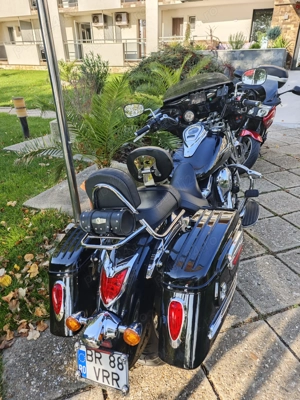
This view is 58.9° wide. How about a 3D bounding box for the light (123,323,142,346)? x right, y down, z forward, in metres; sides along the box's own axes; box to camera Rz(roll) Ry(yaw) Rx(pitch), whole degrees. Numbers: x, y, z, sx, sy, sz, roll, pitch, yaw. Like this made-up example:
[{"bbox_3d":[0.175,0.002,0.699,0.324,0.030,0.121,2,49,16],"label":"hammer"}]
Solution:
[{"bbox_3d":[-0.055,0.490,0.980,0.066,0.066,0.075,-4,23,29],"label":"light"}]

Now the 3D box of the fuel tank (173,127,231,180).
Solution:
[{"bbox_3d":[0.384,-0.343,1.980,0.350,0.260,0.560,2,27,27],"label":"fuel tank"}]

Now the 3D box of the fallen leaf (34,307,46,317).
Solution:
[{"bbox_3d":[-0.735,0.749,1.784,0.074,0.030,0.069,-11,30,-17],"label":"fallen leaf"}]

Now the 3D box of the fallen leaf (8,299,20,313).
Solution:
[{"bbox_3d":[-0.936,0.729,1.836,0.076,0.030,0.113,-13,31,-21],"label":"fallen leaf"}]

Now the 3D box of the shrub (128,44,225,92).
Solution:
[{"bbox_3d":[0.706,-3.314,7.076,2.400,1.400,2.000,1,27,5],"label":"shrub"}]

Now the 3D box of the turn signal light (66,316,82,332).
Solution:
[{"bbox_3d":[-0.335,0.553,1.180,0.060,0.060,0.060,2,27,27],"label":"turn signal light"}]

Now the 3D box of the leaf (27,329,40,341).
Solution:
[{"bbox_3d":[-0.716,0.827,1.634,0.079,0.030,0.070,-11,30,-18],"label":"leaf"}]

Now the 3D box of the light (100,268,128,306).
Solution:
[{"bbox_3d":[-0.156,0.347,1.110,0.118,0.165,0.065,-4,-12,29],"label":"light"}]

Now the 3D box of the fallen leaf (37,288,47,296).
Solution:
[{"bbox_3d":[-0.789,0.673,1.933,0.067,0.030,0.064,-11,30,-17],"label":"fallen leaf"}]

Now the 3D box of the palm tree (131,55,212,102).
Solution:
[{"bbox_3d":[0.454,-2.270,5.136,1.600,1.150,1.500,1,27,5],"label":"palm tree"}]

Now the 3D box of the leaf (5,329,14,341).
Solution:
[{"bbox_3d":[-0.856,0.819,1.619,0.070,0.025,0.075,-22,34,-34],"label":"leaf"}]

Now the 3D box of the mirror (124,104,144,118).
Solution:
[{"bbox_3d":[-0.128,-0.730,2.187,0.160,0.105,0.050,-9,27,3],"label":"mirror"}]

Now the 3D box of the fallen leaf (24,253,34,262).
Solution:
[{"bbox_3d":[-1.019,0.489,2.248,0.090,0.030,0.090,-16,31,-26],"label":"fallen leaf"}]

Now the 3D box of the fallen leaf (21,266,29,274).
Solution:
[{"bbox_3d":[-1.013,0.569,2.145,0.059,0.030,0.083,-12,31,-19],"label":"fallen leaf"}]

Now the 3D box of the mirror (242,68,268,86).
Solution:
[{"bbox_3d":[0.753,-0.886,1.915,0.165,0.110,0.050,-1,28,18],"label":"mirror"}]

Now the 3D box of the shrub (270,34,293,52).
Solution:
[{"bbox_3d":[5.699,-6.825,11.518,0.850,0.600,0.800,10,29,21],"label":"shrub"}]

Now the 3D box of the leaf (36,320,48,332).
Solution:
[{"bbox_3d":[-0.680,0.801,1.682,0.070,0.030,0.074,-11,30,-17],"label":"leaf"}]

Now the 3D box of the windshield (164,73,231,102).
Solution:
[{"bbox_3d":[0.388,-0.910,2.150,0.540,0.160,0.180,-6,26,18],"label":"windshield"}]

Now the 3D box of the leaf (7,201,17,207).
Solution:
[{"bbox_3d":[-1.619,0.045,3.119,0.110,0.030,0.080,-16,31,-27],"label":"leaf"}]

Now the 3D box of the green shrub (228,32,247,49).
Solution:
[{"bbox_3d":[4.345,-7.896,13.200,0.850,0.750,0.800,7,30,14],"label":"green shrub"}]

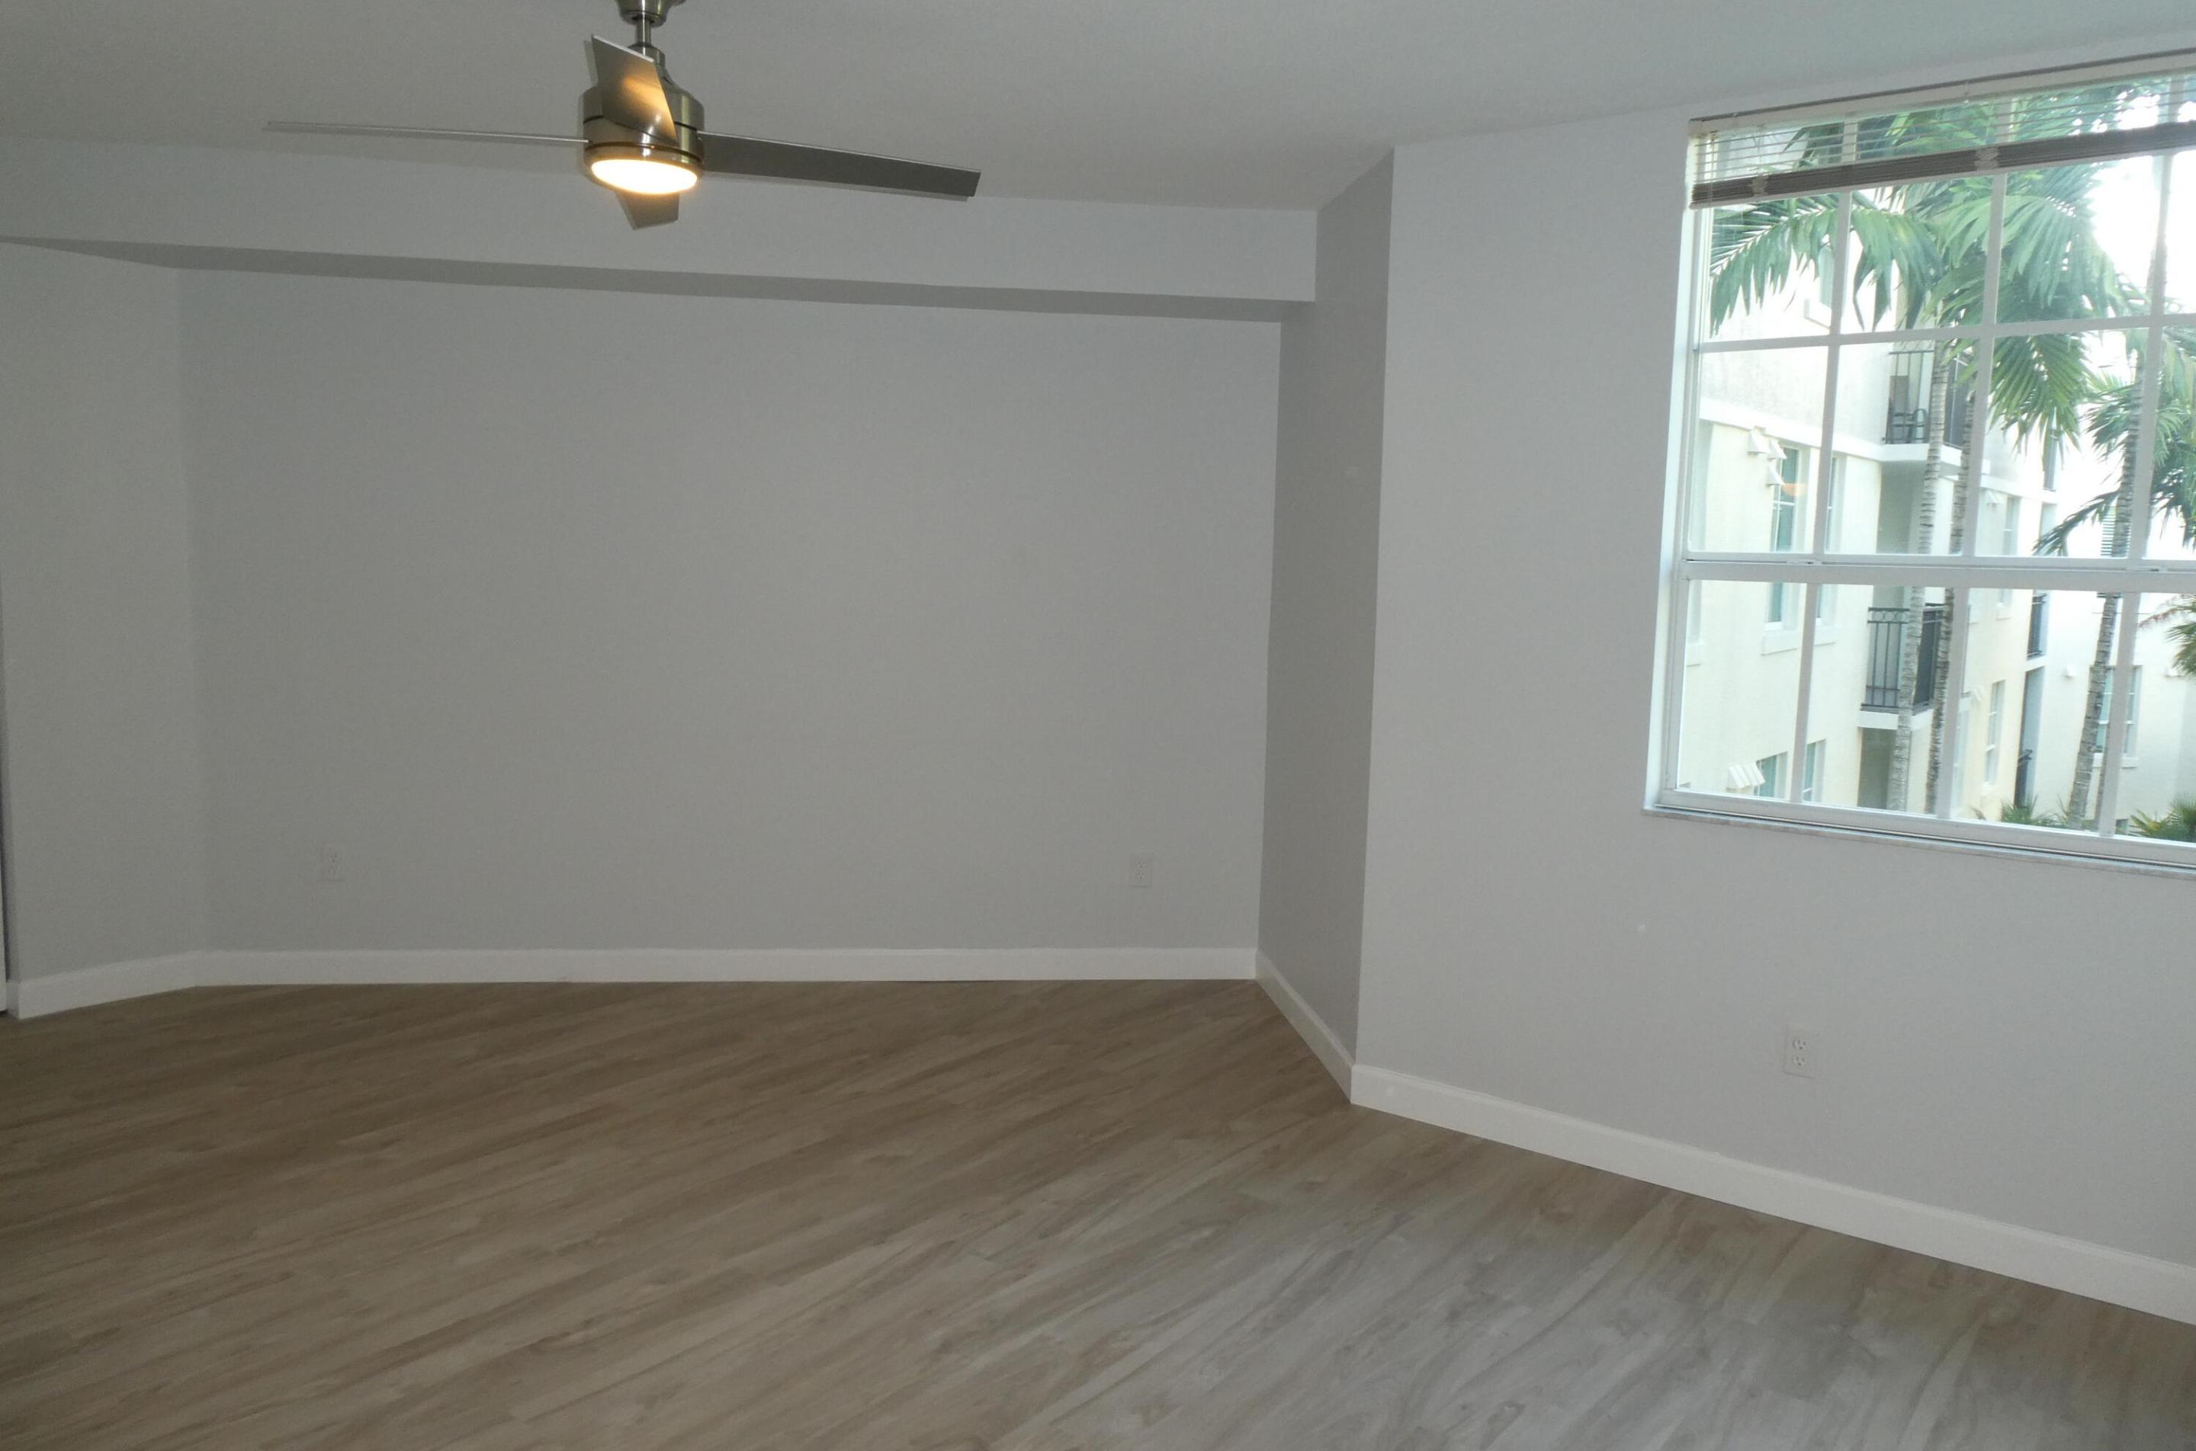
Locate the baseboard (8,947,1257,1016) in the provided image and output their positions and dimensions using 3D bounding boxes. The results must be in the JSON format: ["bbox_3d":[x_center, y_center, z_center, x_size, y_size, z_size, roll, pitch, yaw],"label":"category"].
[{"bbox_3d":[-1.374,0.855,5.069,3.954,0.117,0.386,1,6,-7],"label":"baseboard"}]

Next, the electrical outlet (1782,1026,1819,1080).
[{"bbox_3d":[1.640,0.766,3.553,0.070,0.114,0.008,6,8,36],"label":"electrical outlet"}]

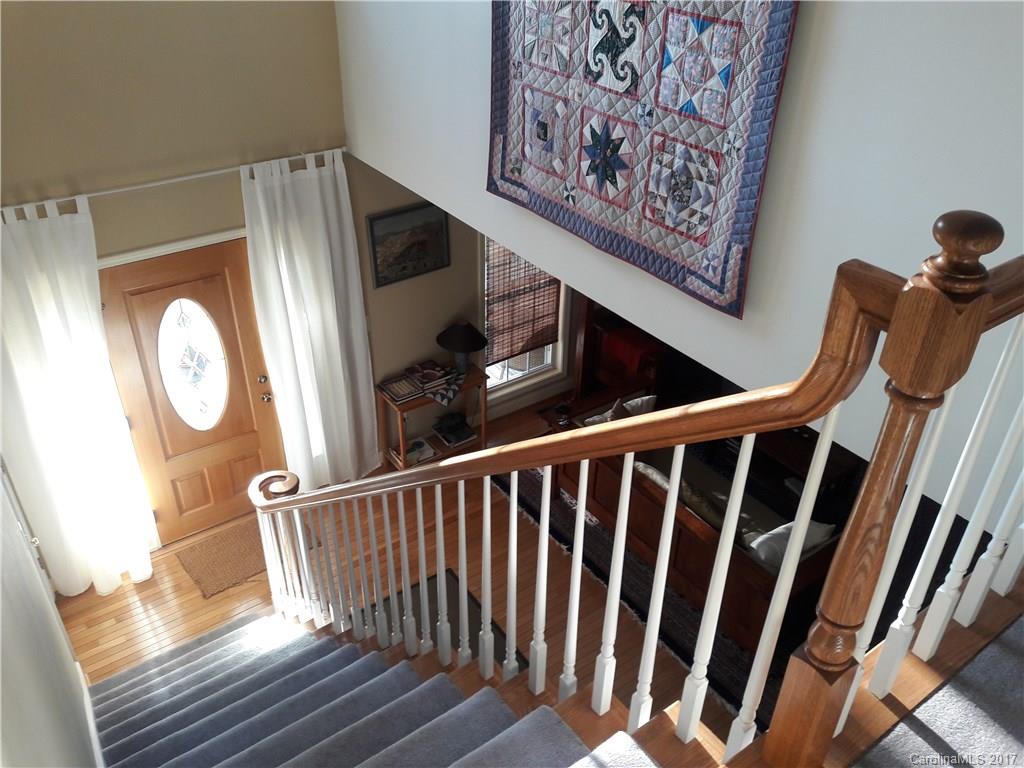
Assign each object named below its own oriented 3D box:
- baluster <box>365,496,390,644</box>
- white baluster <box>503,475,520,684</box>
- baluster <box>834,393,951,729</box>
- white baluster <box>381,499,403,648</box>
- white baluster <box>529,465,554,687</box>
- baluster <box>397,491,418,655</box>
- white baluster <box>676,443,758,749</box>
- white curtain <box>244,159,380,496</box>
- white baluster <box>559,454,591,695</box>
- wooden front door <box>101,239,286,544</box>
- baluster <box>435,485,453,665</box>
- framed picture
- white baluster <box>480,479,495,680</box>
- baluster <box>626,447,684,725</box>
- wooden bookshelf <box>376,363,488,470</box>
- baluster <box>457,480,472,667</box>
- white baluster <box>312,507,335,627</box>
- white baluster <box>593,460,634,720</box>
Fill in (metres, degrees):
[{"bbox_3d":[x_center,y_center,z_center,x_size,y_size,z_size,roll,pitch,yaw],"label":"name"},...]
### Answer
[{"bbox_3d":[-0.504,0.718,3.115,0.033,0.765,0.033,-21,38,-30],"label":"baluster"},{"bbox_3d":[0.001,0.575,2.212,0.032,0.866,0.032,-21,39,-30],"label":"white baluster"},{"bbox_3d":[0.584,0.290,1.293,0.033,0.800,0.033,-21,38,-30],"label":"baluster"},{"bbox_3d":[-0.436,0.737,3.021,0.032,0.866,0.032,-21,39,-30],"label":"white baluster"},{"bbox_3d":[0.076,0.507,2.042,0.033,0.774,0.033,-21,39,-30],"label":"white baluster"},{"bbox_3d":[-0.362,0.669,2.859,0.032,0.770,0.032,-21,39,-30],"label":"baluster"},{"bbox_3d":[0.364,0.400,1.503,0.033,0.765,0.033,-21,38,-30],"label":"white baluster"},{"bbox_3d":[-1.303,-0.279,5.483,0.770,2.440,0.130,-21,38,-30],"label":"white curtain"},{"bbox_3d":[0.146,0.521,1.939,0.033,0.867,0.033,-21,39,-30],"label":"white baluster"},{"bbox_3d":[-1.983,0.102,5.313,0.921,2.030,0.050,-21,38,-30],"label":"wooden front door"},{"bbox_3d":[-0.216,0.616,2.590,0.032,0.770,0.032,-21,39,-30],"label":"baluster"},{"bbox_3d":[-0.682,-0.963,5.680,0.620,0.525,0.030,-21,39,-30],"label":"framed picture"},{"bbox_3d":[-0.070,0.559,2.309,0.033,0.765,0.033,-21,38,-30],"label":"white baluster"},{"bbox_3d":[0.292,0.468,1.674,0.033,0.866,0.033,-21,39,-30],"label":"baluster"},{"bbox_3d":[-0.580,0.292,6.354,0.776,0.704,0.300,-21,39,-30],"label":"wooden bookshelf"},{"bbox_3d":[-0.145,0.626,2.468,0.033,0.867,0.033,-21,39,-30],"label":"baluster"},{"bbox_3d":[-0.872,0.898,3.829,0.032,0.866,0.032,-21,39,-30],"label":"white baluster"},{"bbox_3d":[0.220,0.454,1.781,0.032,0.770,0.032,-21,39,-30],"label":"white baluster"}]

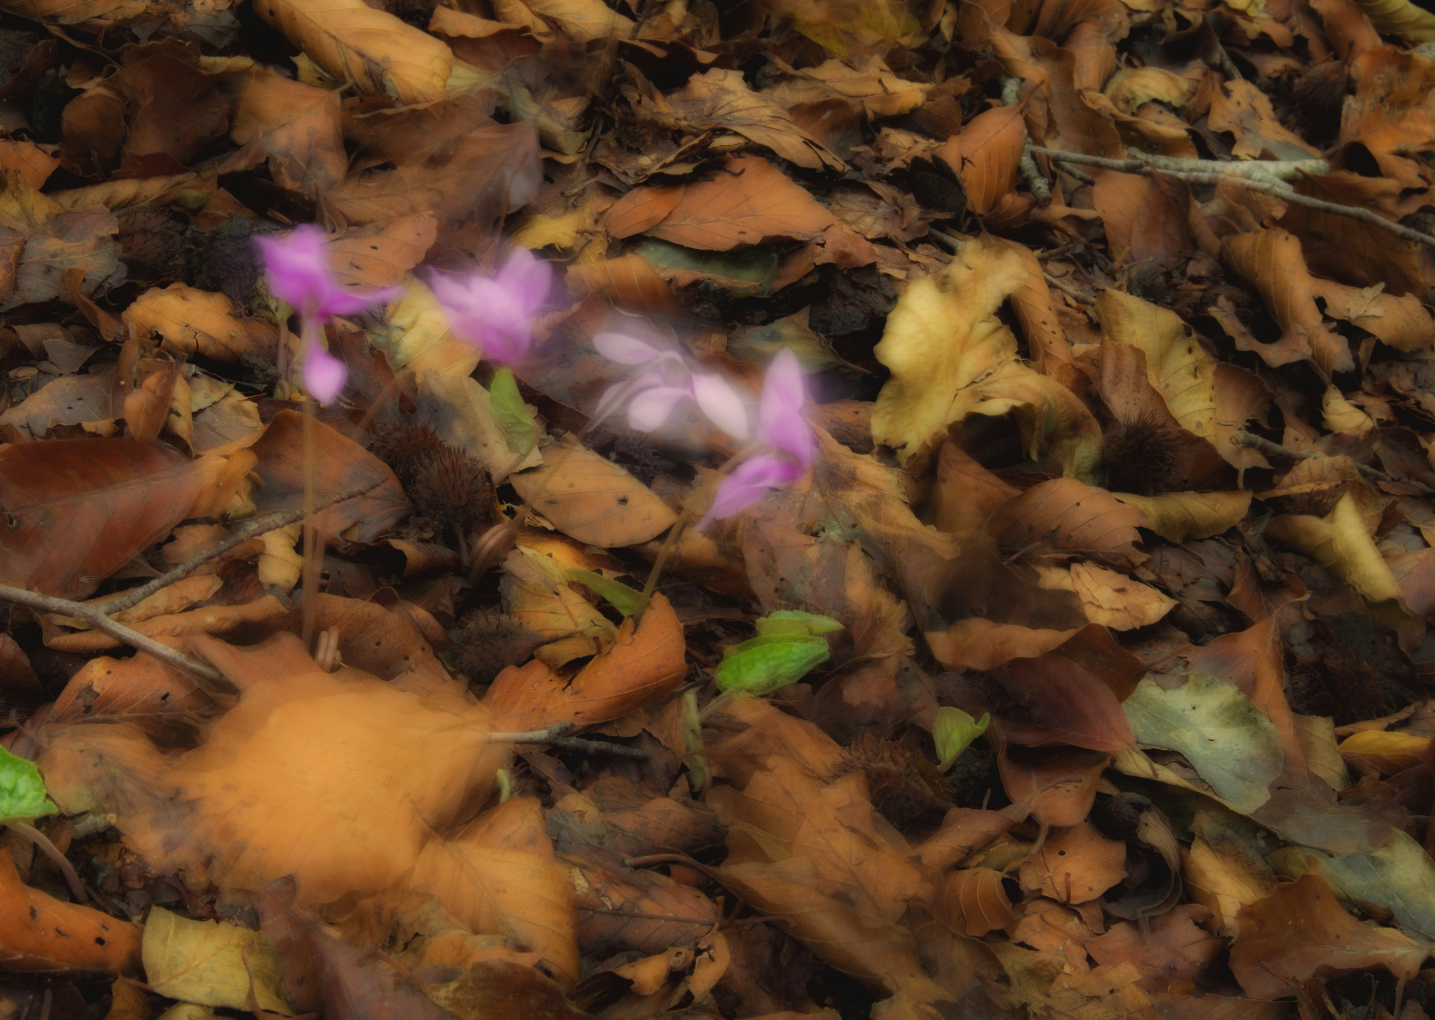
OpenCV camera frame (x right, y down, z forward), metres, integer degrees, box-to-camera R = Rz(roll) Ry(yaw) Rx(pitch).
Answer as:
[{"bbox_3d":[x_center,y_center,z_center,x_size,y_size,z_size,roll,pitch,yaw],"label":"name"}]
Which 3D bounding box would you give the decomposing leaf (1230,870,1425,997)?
[{"bbox_3d":[0.160,0.111,0.770,0.053,0.012,0.036,7,68,3],"label":"decomposing leaf"}]

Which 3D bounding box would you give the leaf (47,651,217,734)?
[{"bbox_3d":[-0.156,0.049,0.782,0.045,0.014,0.020,0,40,0],"label":"leaf"}]

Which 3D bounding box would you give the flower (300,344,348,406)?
[{"bbox_3d":[-0.102,-0.035,0.760,0.011,0.014,0.010,0,40,0],"label":"flower"}]

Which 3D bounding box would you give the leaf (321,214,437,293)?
[{"bbox_3d":[-0.101,-0.077,0.887,0.032,0.010,0.028,6,50,8],"label":"leaf"}]

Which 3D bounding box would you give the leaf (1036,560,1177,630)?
[{"bbox_3d":[0.116,0.025,0.876,0.041,0.007,0.021,11,48,6],"label":"leaf"}]

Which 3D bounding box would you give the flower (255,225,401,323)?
[{"bbox_3d":[-0.104,-0.063,0.780,0.040,0.024,0.028,-4,40,-4],"label":"flower"}]

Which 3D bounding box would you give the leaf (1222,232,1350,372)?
[{"bbox_3d":[0.167,-0.061,0.862,0.034,0.018,0.046,-10,66,-11],"label":"leaf"}]

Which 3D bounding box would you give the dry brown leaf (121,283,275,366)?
[{"bbox_3d":[-0.160,-0.058,0.906,0.050,0.016,0.022,8,41,9],"label":"dry brown leaf"}]

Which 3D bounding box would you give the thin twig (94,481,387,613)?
[{"bbox_3d":[-0.126,0.009,0.782,0.085,0.008,0.008,-26,46,-24],"label":"thin twig"}]

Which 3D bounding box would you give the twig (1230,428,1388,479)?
[{"bbox_3d":[0.175,-0.017,0.866,0.051,0.005,0.006,10,41,12],"label":"twig"}]

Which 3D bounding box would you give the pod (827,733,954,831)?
[{"bbox_3d":[0.048,0.075,0.816,0.034,0.021,0.025,2,40,2],"label":"pod"}]

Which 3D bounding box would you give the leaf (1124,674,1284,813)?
[{"bbox_3d":[0.121,0.058,0.728,0.038,0.012,0.036,-6,60,-8],"label":"leaf"}]

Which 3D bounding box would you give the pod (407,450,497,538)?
[{"bbox_3d":[-0.072,-0.005,0.790,0.022,0.021,0.020,0,40,0],"label":"pod"}]

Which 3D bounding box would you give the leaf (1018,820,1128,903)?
[{"bbox_3d":[0.096,0.095,0.795,0.028,0.009,0.029,-18,60,-11],"label":"leaf"}]

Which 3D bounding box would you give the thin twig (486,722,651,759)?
[{"bbox_3d":[-0.042,0.065,0.821,0.047,0.005,0.008,9,38,8],"label":"thin twig"}]

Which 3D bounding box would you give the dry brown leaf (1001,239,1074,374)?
[{"bbox_3d":[0.094,-0.060,0.862,0.018,0.014,0.048,-10,66,-11],"label":"dry brown leaf"}]

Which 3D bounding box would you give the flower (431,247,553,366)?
[{"bbox_3d":[-0.057,-0.052,0.745,0.030,0.027,0.024,0,40,0],"label":"flower"}]

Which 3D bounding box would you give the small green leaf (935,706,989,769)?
[{"bbox_3d":[0.064,0.060,0.766,0.015,0.015,0.010,0,40,0],"label":"small green leaf"}]

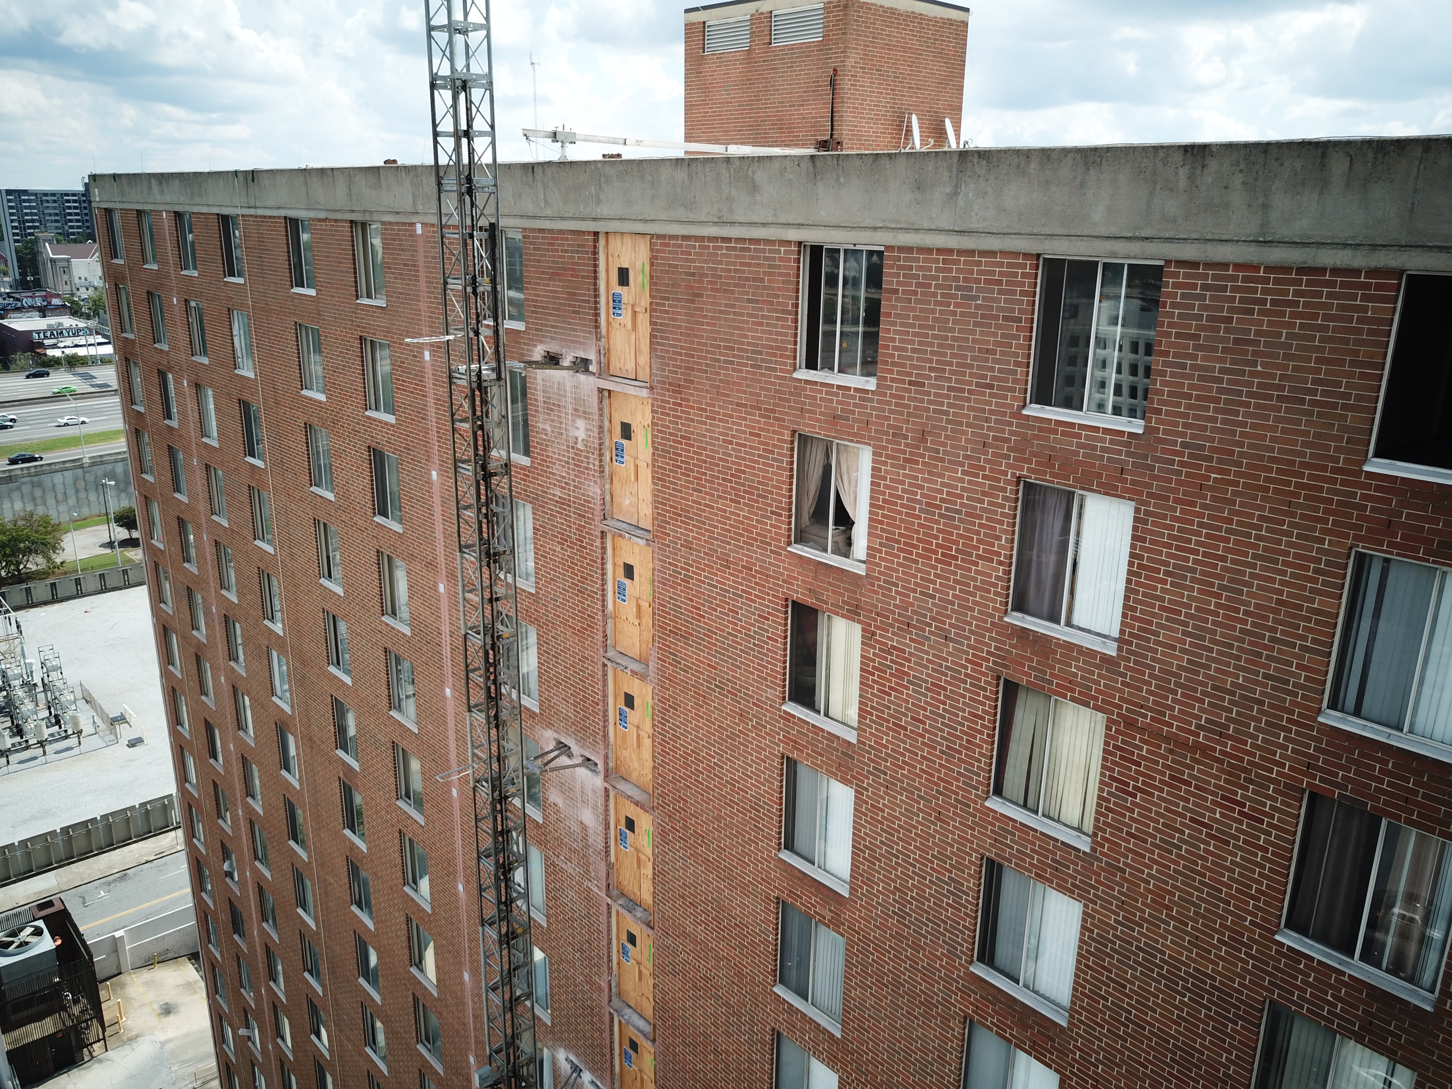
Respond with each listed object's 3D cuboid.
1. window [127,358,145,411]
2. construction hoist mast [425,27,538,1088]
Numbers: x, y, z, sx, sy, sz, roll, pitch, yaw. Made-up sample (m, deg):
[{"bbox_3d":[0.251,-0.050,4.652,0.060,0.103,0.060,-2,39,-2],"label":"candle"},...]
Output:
[{"bbox_3d":[-21.536,-5.891,39.902,0.130,1.758,1.500,-15,23,-41],"label":"window"},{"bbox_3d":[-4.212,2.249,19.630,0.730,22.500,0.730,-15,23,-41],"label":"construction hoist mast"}]

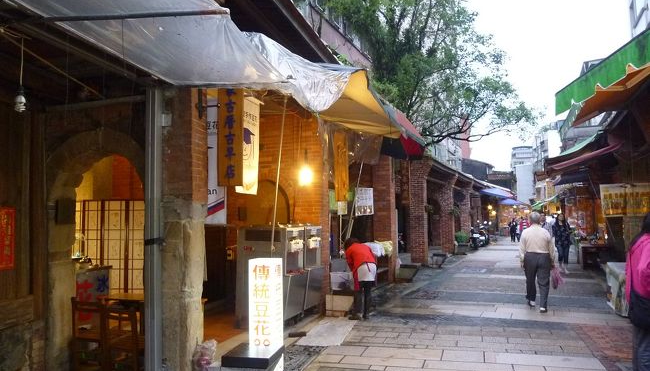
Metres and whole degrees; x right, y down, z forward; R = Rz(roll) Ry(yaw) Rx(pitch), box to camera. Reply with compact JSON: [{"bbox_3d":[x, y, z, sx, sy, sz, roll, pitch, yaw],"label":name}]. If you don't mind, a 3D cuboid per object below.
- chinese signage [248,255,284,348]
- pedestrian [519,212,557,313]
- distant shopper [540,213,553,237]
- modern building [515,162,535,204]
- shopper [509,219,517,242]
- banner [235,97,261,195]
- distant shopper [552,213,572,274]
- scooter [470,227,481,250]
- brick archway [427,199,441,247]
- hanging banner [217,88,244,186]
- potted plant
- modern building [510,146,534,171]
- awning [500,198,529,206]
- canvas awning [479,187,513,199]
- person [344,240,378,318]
[{"bbox_3d":[-0.546,1.316,4.527,0.250,1.200,0.250,-3,-5,22],"label":"chinese signage"},{"bbox_3d":[3.518,1.260,7.828,0.520,1.640,0.380,-3,-5,24],"label":"pedestrian"},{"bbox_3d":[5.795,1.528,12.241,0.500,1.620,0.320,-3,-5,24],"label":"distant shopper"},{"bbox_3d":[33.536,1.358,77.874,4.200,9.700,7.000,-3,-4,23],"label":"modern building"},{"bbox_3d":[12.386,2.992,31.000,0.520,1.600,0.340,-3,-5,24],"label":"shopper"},{"bbox_3d":[-0.779,-0.405,4.750,0.040,0.970,0.350,-4,-5,35],"label":"banner"},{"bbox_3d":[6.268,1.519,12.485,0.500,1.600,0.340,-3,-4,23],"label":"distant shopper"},{"bbox_3d":[7.209,2.453,22.464,0.650,1.120,1.750,-3,-4,20],"label":"scooter"},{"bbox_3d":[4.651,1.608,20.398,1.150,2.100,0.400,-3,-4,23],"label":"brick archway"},{"bbox_3d":[-0.861,-0.486,4.300,0.260,1.020,0.050,-3,-4,16],"label":"hanging banner"},{"bbox_3d":[5.997,2.461,20.468,0.680,1.000,0.680,-3,-4,20],"label":"potted plant"},{"bbox_3d":[57.285,-0.542,133.427,8.500,20.100,9.000,-3,-4,23],"label":"modern building"},{"bbox_3d":[12.418,1.123,31.000,1.800,0.500,2.800,-3,-5,24],"label":"awning"},{"bbox_3d":[9.684,0.395,26.500,1.500,0.700,2.400,-3,-4,25],"label":"canvas awning"},{"bbox_3d":[0.527,1.496,7.559,0.620,1.250,0.450,-5,-6,44],"label":"person"}]

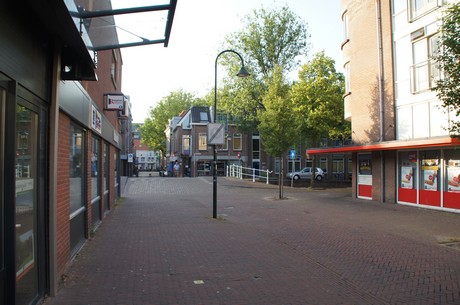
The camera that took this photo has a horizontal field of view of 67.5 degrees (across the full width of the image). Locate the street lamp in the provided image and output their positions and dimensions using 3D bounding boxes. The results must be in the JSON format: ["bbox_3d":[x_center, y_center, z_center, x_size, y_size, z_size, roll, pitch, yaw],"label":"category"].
[{"bbox_3d":[0.028,-0.568,10.640,1.130,5.150,0.420,0,-2,0],"label":"street lamp"}]

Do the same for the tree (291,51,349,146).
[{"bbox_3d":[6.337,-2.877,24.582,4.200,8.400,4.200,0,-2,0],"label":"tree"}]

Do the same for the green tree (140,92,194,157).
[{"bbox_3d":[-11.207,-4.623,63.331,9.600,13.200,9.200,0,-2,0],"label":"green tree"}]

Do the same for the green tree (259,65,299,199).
[{"bbox_3d":[2.412,-0.986,16.945,2.000,6.500,2.000,0,-2,0],"label":"green tree"}]

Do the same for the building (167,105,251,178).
[{"bbox_3d":[-2.950,-1.169,46.062,8.600,8.700,9.600,1,-2,-12],"label":"building"}]

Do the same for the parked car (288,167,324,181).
[{"bbox_3d":[8.224,2.367,37.528,4.050,1.440,1.700,1,-2,-6],"label":"parked car"}]

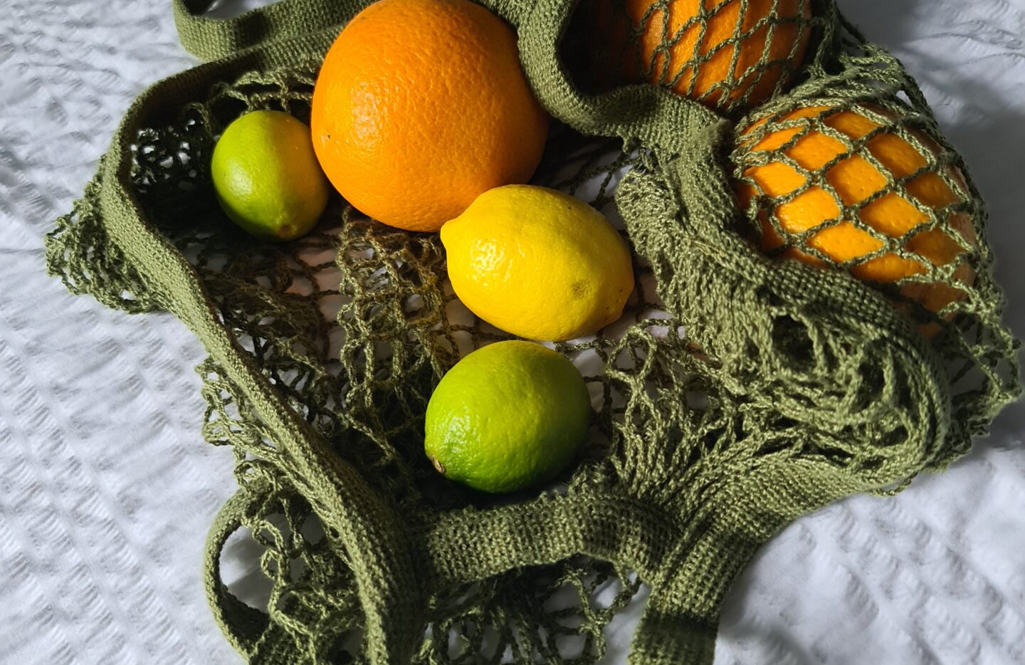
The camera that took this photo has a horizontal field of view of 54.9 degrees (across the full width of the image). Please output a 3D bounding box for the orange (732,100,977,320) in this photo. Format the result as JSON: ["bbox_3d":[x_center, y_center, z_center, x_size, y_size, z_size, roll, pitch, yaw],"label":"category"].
[{"bbox_3d":[0.120,-0.040,0.347,0.083,0.081,0.083,0,57,0],"label":"orange"}]

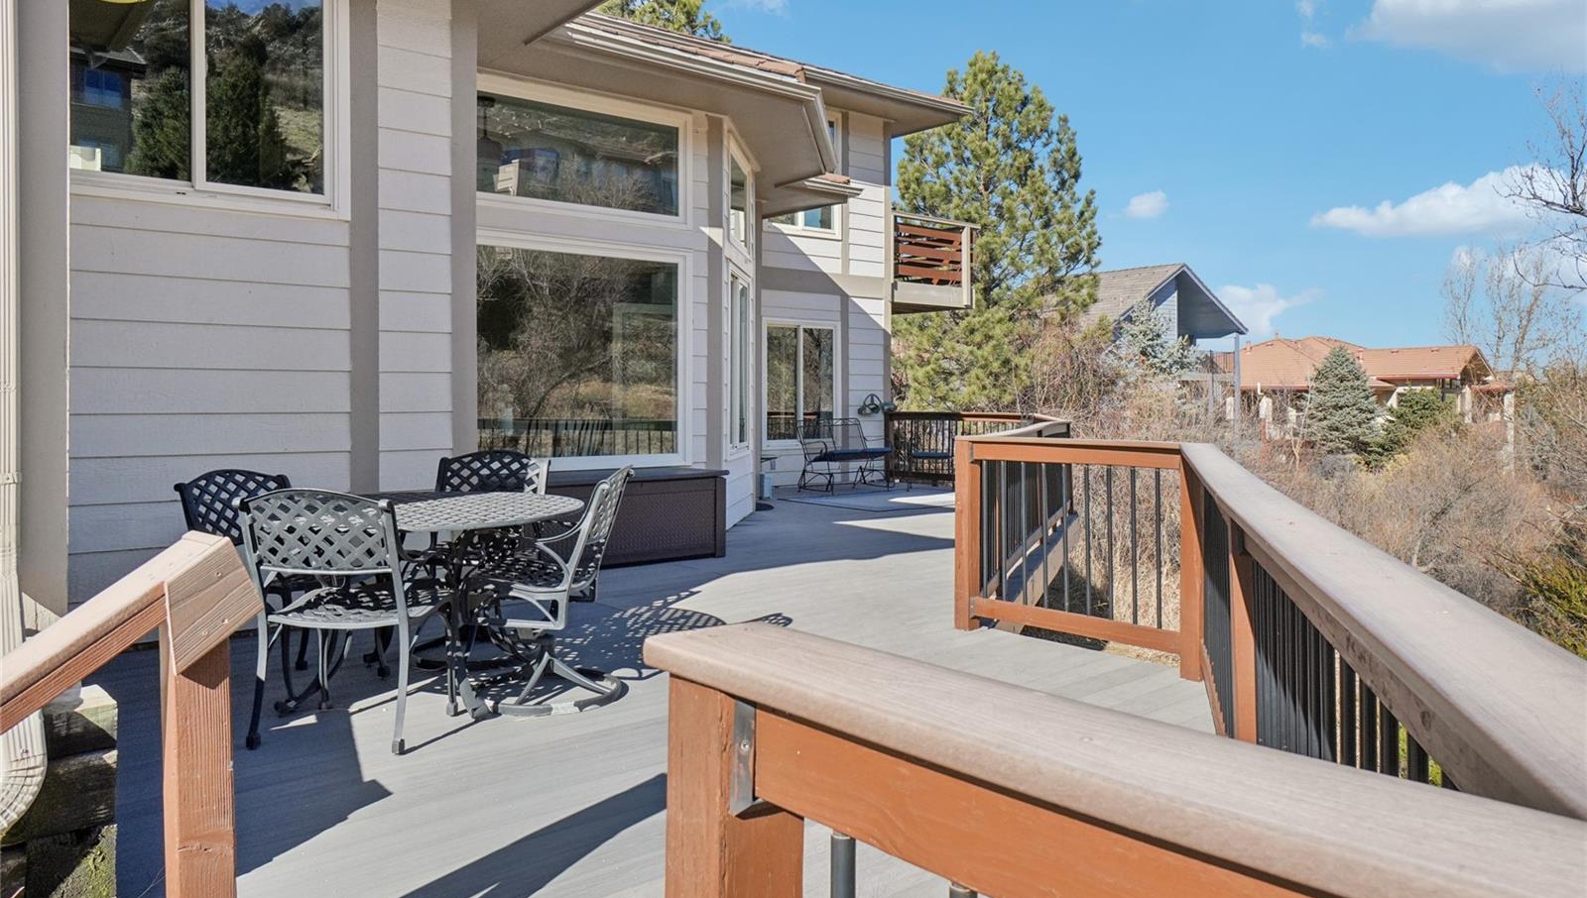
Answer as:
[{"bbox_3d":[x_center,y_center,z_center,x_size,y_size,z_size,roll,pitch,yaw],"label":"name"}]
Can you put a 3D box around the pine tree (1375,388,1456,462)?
[{"bbox_3d":[24.693,-0.899,41.999,3.300,3.050,3.300,0,2,0],"label":"pine tree"}]

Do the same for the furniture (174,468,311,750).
[{"bbox_3d":[-1.990,0.503,4.195,0.600,0.840,0.570,1,3,19],"label":"furniture"}]

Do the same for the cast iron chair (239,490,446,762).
[{"bbox_3d":[-1.460,0.525,3.575,0.570,0.850,0.600,0,2,5],"label":"cast iron chair"}]

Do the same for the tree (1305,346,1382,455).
[{"bbox_3d":[23.344,-1.850,44.962,3.300,4.900,3.300,0,2,0],"label":"tree"}]

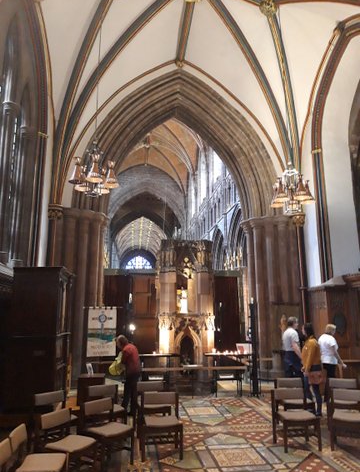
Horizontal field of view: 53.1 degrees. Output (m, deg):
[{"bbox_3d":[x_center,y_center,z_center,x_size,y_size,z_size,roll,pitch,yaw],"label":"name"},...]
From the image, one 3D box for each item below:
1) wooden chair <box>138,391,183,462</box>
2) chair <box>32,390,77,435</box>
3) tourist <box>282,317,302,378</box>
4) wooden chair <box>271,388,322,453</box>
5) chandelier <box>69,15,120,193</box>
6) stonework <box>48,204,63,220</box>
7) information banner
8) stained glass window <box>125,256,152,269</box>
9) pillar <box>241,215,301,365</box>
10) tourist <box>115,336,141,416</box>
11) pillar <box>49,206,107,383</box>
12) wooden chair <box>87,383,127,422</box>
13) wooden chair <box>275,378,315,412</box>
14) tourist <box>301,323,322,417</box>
[{"bbox_3d":[-0.262,2.683,5.127,0.543,0.769,0.492,1,-11,-6],"label":"wooden chair"},{"bbox_3d":[-1.767,2.630,5.086,0.490,0.750,0.520,-11,-16,44],"label":"chair"},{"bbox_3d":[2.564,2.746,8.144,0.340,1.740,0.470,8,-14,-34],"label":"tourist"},{"bbox_3d":[1.724,2.725,5.353,0.553,0.769,0.482,1,-11,-6],"label":"wooden chair"},{"bbox_3d":[-1.782,-2.951,7.754,1.004,4.407,1.004,1,-11,-6],"label":"chandelier"},{"bbox_3d":[-3.340,-0.615,9.731,0.328,0.389,0.328,1,-11,-6],"label":"stonework"},{"bbox_3d":[-1.884,2.288,8.632,0.687,1.199,0.051,1,-11,-6],"label":"information banner"},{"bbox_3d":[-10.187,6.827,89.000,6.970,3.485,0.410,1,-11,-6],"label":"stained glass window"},{"bbox_3d":[2.653,1.673,10.501,1.333,4.510,1.281,1,-11,-6],"label":"pillar"},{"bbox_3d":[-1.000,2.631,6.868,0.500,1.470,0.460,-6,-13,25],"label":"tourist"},{"bbox_3d":[-2.765,1.633,10.004,1.400,4.700,1.400,2,-12,-8],"label":"pillar"},{"bbox_3d":[-1.147,2.714,5.498,0.520,0.750,0.490,5,-13,-24],"label":"wooden chair"},{"bbox_3d":[1.939,2.825,6.055,0.520,0.750,0.490,1,-12,-7],"label":"wooden chair"},{"bbox_3d":[2.550,2.545,6.964,0.460,1.670,0.360,11,-16,-43],"label":"tourist"}]

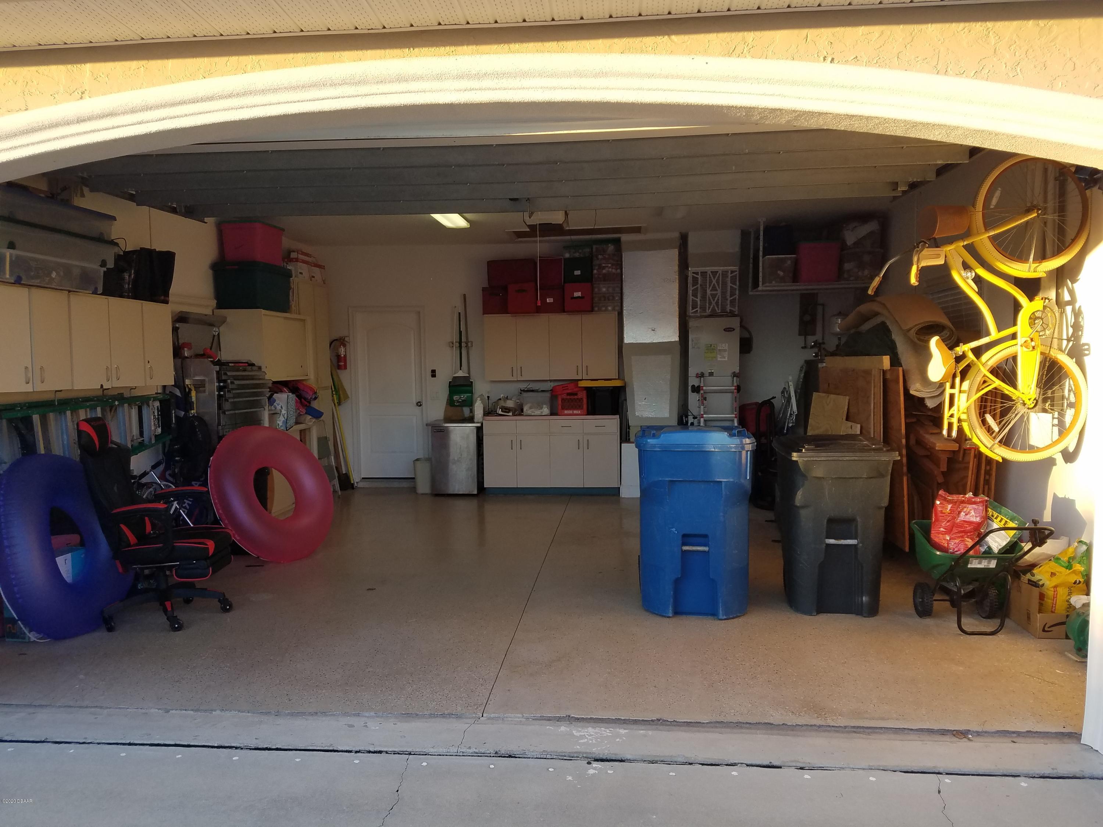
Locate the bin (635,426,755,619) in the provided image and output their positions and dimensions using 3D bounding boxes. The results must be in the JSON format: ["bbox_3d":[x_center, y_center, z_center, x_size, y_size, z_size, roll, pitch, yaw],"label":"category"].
[{"bbox_3d":[0.888,0.635,5.179,0.690,1.080,0.800,0,3,8],"label":"bin"}]

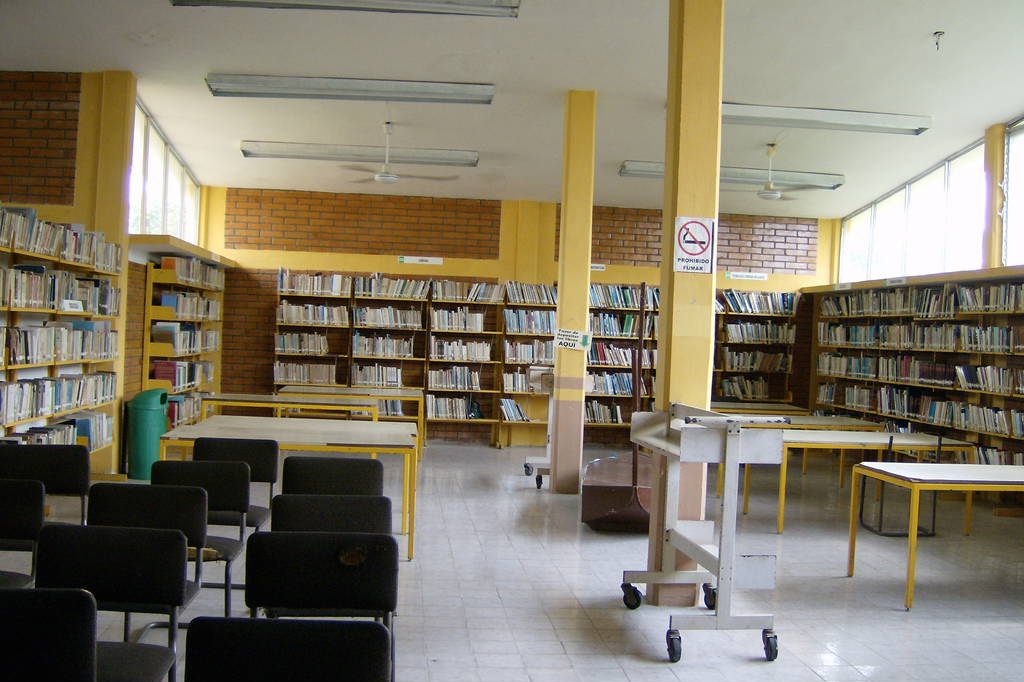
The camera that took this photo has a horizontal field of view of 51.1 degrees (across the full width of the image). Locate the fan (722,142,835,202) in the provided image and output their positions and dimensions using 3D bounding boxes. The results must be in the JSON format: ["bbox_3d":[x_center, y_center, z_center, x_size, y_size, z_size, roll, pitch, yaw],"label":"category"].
[{"bbox_3d":[2.625,-1.711,10.857,1.380,0.570,1.380,2,0,-6],"label":"fan"}]

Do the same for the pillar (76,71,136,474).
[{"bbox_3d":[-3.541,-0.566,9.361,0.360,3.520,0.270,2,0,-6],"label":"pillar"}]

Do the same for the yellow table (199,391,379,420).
[{"bbox_3d":[-2.090,0.901,10.200,1.560,0.684,0.830,2,0,-3],"label":"yellow table"}]

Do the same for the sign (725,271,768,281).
[{"bbox_3d":[3.035,-0.842,13.783,0.581,0.091,0.017,2,0,-6],"label":"sign"}]

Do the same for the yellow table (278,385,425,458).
[{"bbox_3d":[-1.771,0.925,11.932,1.568,0.693,0.868,2,0,-6],"label":"yellow table"}]

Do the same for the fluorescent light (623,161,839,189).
[{"bbox_3d":[2.470,-1.852,11.933,2.548,0.091,0.280,2,-7,-6],"label":"fluorescent light"}]

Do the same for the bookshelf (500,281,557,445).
[{"bbox_3d":[0.333,0.312,13.431,0.966,2.072,0.308,2,0,-6],"label":"bookshelf"}]

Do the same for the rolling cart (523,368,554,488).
[{"bbox_3d":[0.439,0.828,10.343,0.546,1.078,1.036,2,0,-6],"label":"rolling cart"}]

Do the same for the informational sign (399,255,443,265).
[{"bbox_3d":[-1.127,-0.995,13.268,0.560,0.090,0.020,2,0,-6],"label":"informational sign"}]

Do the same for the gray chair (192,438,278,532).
[{"bbox_3d":[-1.476,0.919,5.529,0.480,0.780,0.560,2,0,-6],"label":"gray chair"}]

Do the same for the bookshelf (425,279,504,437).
[{"bbox_3d":[-0.566,0.275,13.044,0.910,2.010,0.330,2,0,-6],"label":"bookshelf"}]

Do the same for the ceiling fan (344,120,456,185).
[{"bbox_3d":[-1.127,-1.814,10.379,1.200,0.600,1.220,2,0,-6],"label":"ceiling fan"}]

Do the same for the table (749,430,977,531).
[{"bbox_3d":[2.708,1.101,8.397,1.560,0.684,0.830,2,0,-7],"label":"table"}]

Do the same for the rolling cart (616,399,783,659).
[{"bbox_3d":[0.902,0.864,5.089,0.490,1.060,0.960,2,0,-8],"label":"rolling cart"}]

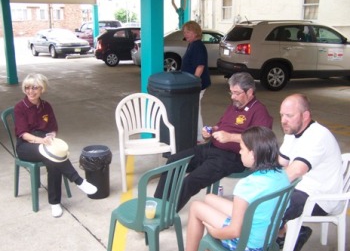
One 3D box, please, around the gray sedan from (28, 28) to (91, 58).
[{"bbox_3d":[-6.231,-4.422,20.516,1.770,1.410,4.650,-10,18,-37],"label":"gray sedan"}]

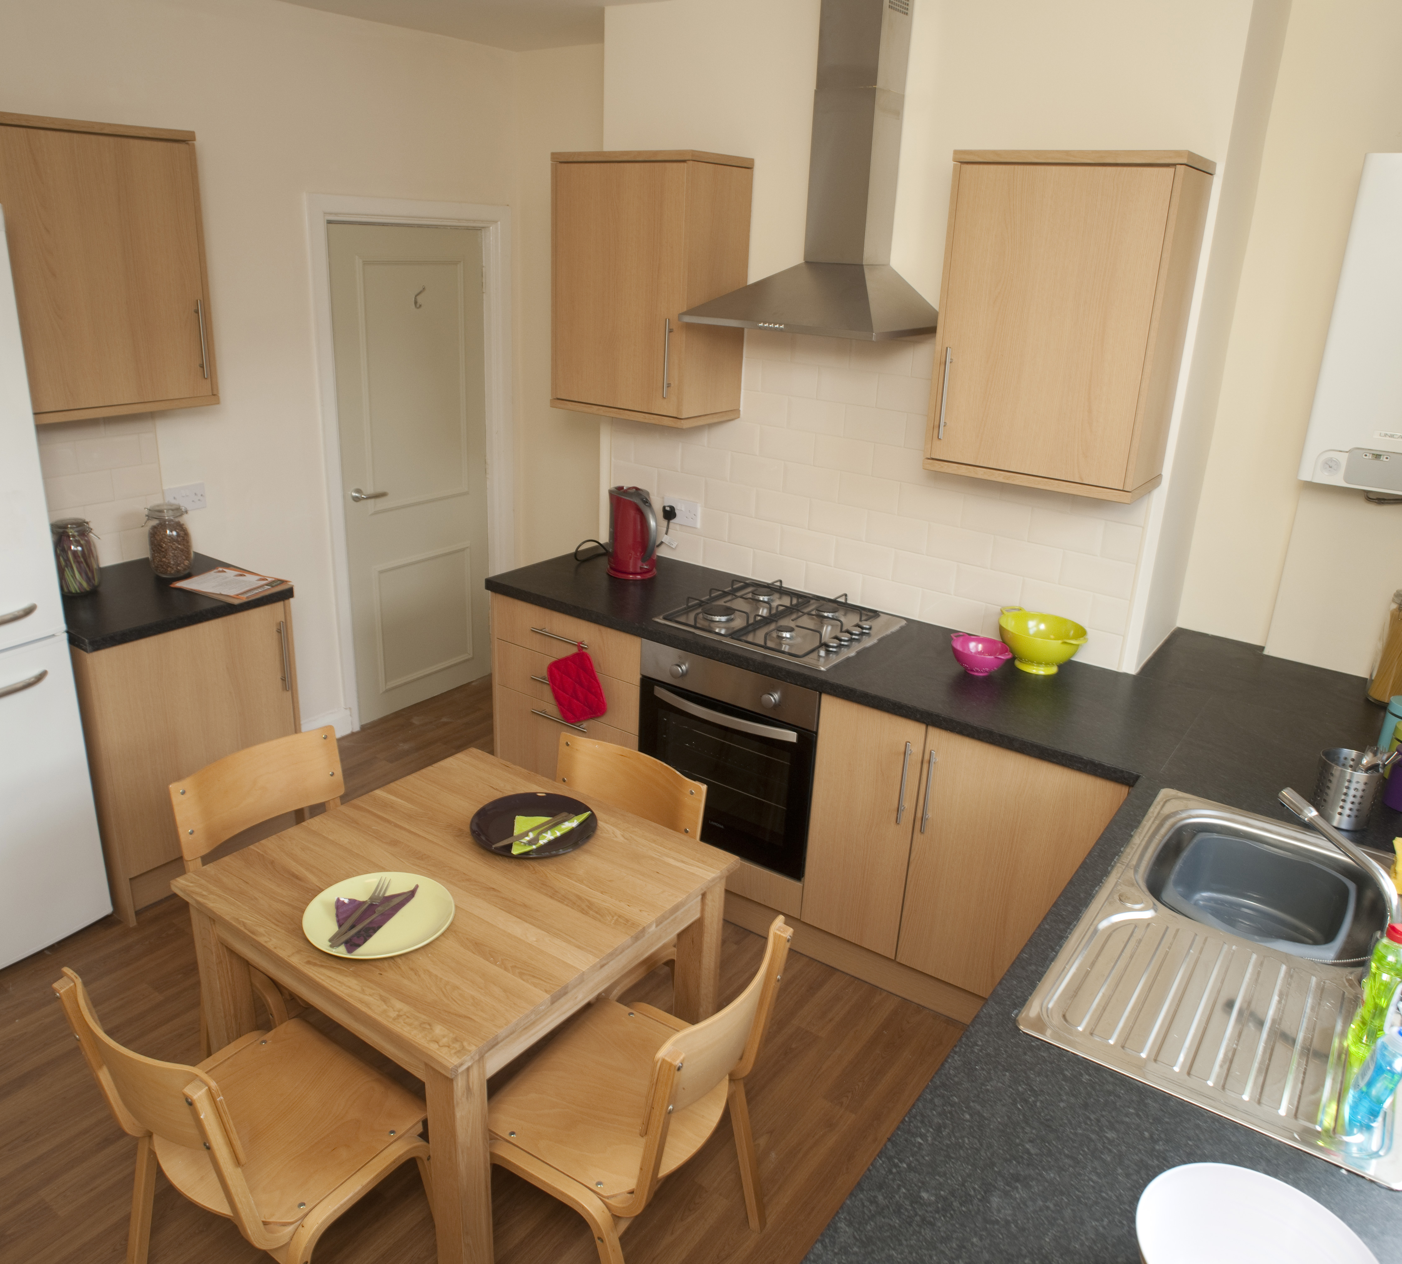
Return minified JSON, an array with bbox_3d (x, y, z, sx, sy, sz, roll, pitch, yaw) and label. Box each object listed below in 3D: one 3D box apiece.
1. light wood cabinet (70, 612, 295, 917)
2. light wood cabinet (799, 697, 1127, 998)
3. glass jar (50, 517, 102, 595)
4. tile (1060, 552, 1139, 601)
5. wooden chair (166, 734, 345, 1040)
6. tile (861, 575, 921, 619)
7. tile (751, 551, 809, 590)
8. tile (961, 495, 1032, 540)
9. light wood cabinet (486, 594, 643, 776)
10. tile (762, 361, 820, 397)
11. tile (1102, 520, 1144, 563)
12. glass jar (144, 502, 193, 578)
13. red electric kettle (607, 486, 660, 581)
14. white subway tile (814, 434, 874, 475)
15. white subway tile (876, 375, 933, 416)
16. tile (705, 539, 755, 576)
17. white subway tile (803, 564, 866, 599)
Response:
[{"bbox_3d":[-1.713,0.317,3.344,0.565,0.873,0.610,16,25,32],"label":"light wood cabinet"},{"bbox_3d":[0.796,0.504,2.892,0.805,0.710,0.580,16,25,32],"label":"light wood cabinet"},{"bbox_3d":[-1.854,-0.225,3.120,0.122,0.212,0.122,2,21,-1],"label":"glass jar"},{"bbox_3d":[1.080,-0.156,2.864,0.200,0.100,0.010,16,25,32],"label":"tile"},{"bbox_3d":[-0.906,0.712,2.499,0.470,0.810,0.470,18,26,35],"label":"wooden chair"},{"bbox_3d":[0.582,-0.112,3.277,0.200,0.100,0.008,16,25,32],"label":"tile"},{"bbox_3d":[0.254,-0.209,3.477,0.200,0.097,0.010,16,24,32],"label":"tile"},{"bbox_3d":[0.843,-0.328,3.007,0.200,0.100,0.008,16,25,32],"label":"tile"},{"bbox_3d":[-0.275,0.259,3.626,0.622,0.830,0.595,16,24,32],"label":"light wood cabinet"},{"bbox_3d":[0.277,-0.784,3.269,0.200,0.100,0.008,16,25,32],"label":"tile"},{"bbox_3d":[1.111,-0.240,2.777,0.086,0.099,0.009,16,25,32],"label":"tile"},{"bbox_3d":[-1.736,-0.296,3.448,0.130,0.208,0.130,2,20,-1],"label":"glass jar"},{"bbox_3d":[-0.223,-0.319,3.469,0.195,0.262,0.160,15,25,30],"label":"red electric kettle"},{"bbox_3d":[0.433,-0.539,3.224,0.200,0.100,0.010,16,24,32],"label":"white subway tile"},{"bbox_3d":[0.607,-0.685,3.047,0.200,0.100,0.010,16,24,32],"label":"white subway tile"},{"bbox_3d":[0.088,-0.251,3.555,0.198,0.100,0.010,16,25,32],"label":"tile"},{"bbox_3d":[0.420,-0.160,3.358,0.200,0.100,0.010,16,25,32],"label":"white subway tile"}]

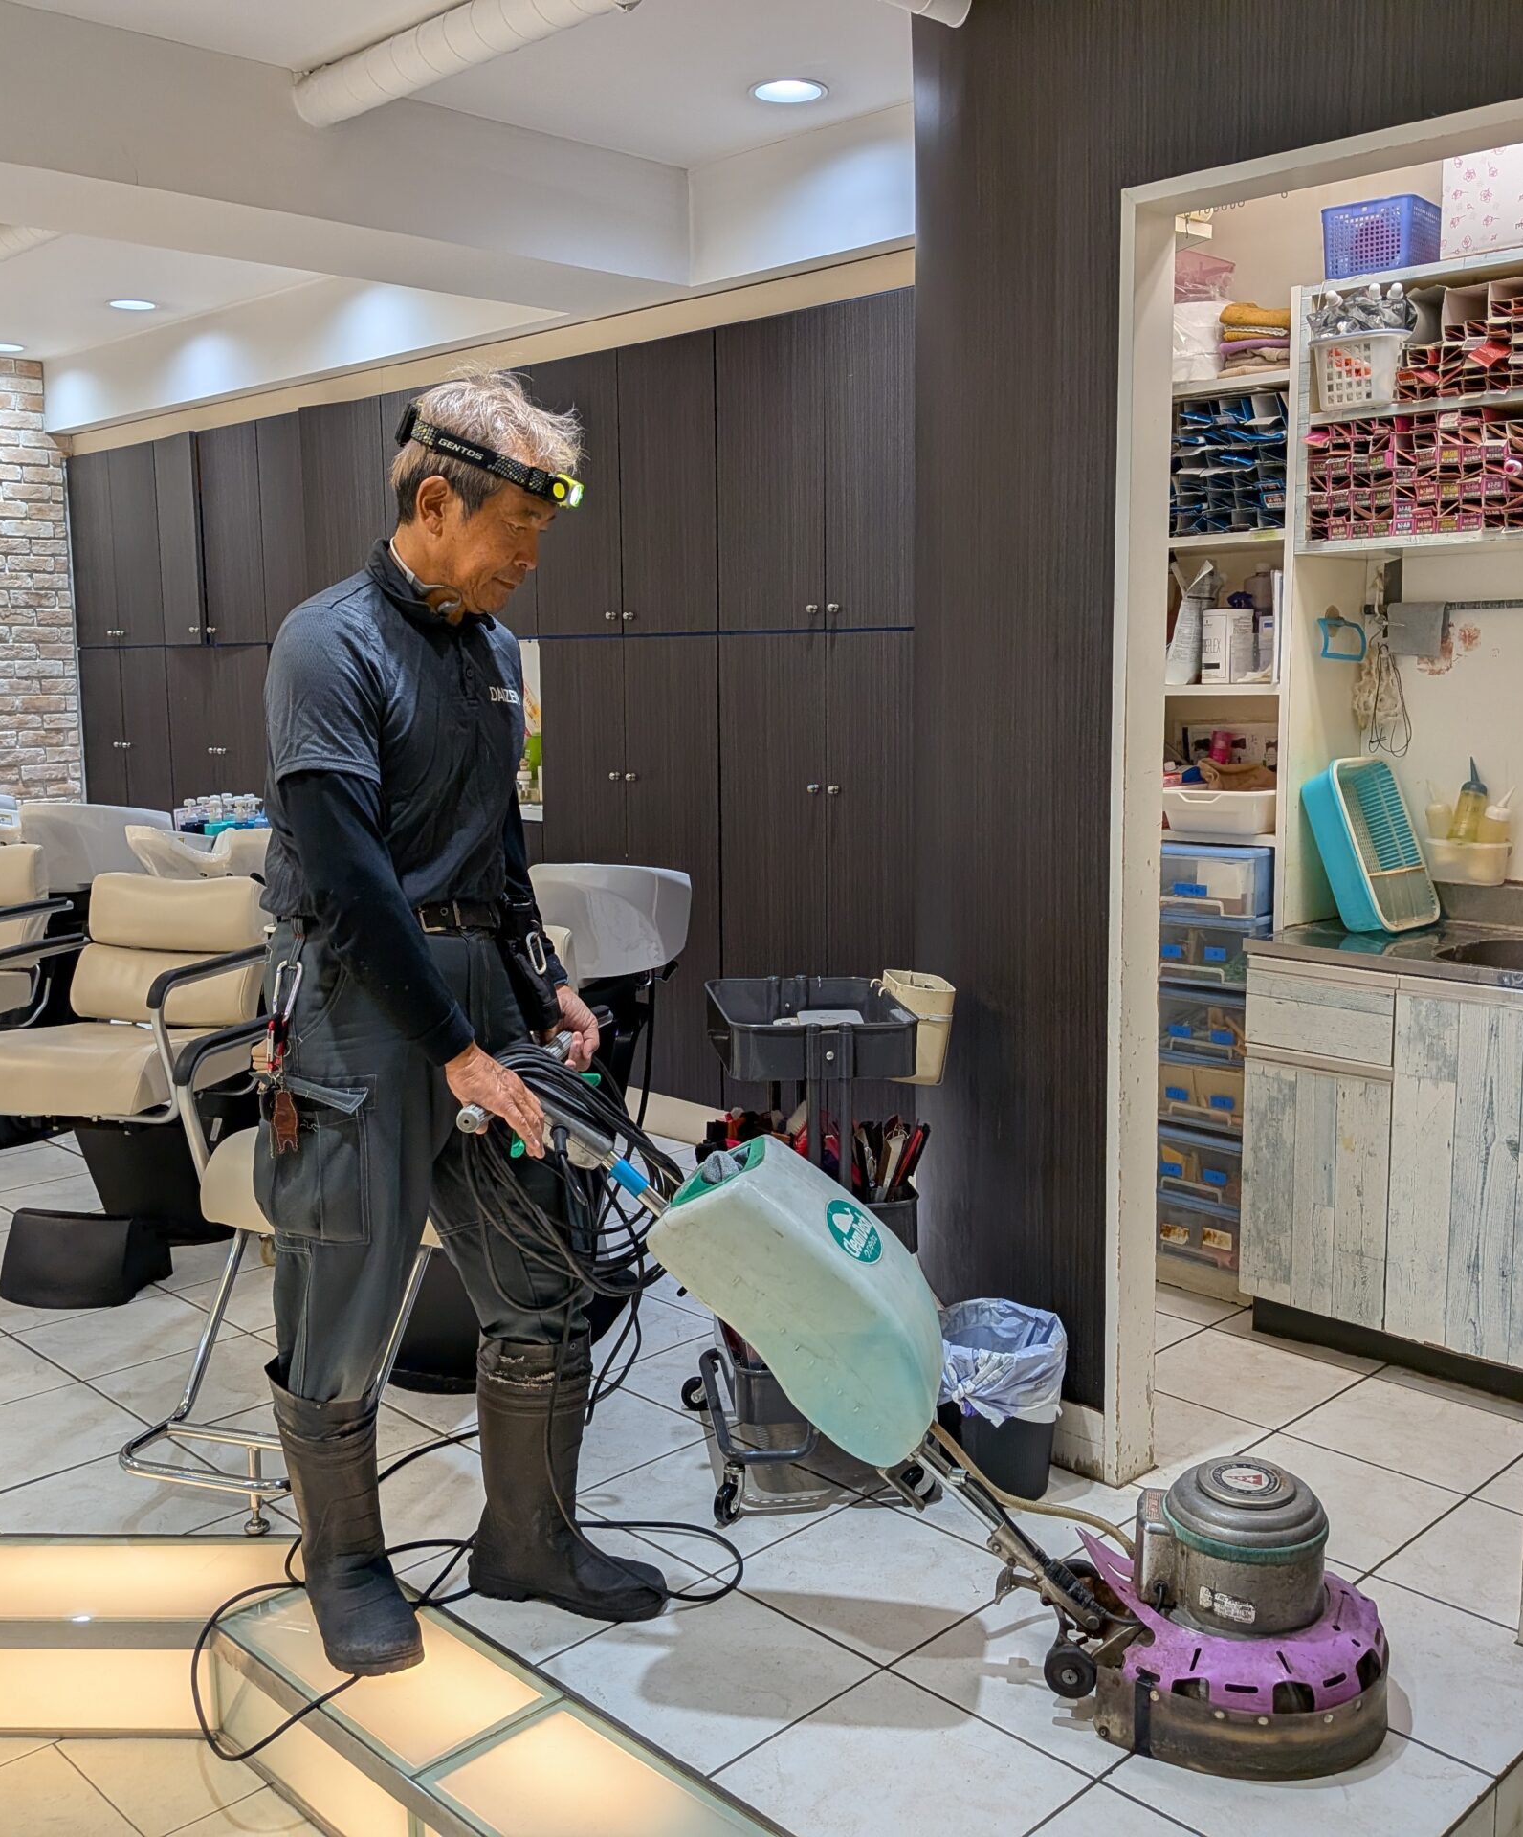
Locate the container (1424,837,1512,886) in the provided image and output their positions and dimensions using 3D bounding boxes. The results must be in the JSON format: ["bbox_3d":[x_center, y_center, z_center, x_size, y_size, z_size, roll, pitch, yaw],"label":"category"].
[{"bbox_3d":[1.442,-0.114,3.464,0.085,0.085,0.150,-8,11,-44],"label":"container"}]

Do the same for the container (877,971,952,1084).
[{"bbox_3d":[0.260,0.182,2.785,0.095,0.165,0.140,-1,7,-6],"label":"container"}]

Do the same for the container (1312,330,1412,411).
[{"bbox_3d":[1.160,-1.021,3.202,0.180,0.135,0.200,7,10,44],"label":"container"}]

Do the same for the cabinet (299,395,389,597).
[{"bbox_3d":[-1.317,-1.352,5.819,0.420,0.800,0.330,6,10,39],"label":"cabinet"}]

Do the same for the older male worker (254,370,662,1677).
[{"bbox_3d":[-0.388,0.143,2.204,0.500,1.650,0.490,4,9,30],"label":"older male worker"}]

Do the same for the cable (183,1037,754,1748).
[{"bbox_3d":[-0.401,0.605,2.376,0.750,0.950,0.620,0,7,0],"label":"cable"}]

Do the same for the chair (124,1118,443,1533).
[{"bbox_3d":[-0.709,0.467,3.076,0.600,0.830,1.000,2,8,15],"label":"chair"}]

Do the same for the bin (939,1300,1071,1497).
[{"bbox_3d":[0.385,0.788,2.761,0.235,0.265,0.235,-8,11,-44],"label":"bin"}]

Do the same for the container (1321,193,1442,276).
[{"bbox_3d":[1.213,-1.275,3.246,0.230,0.130,0.178,-8,11,-44],"label":"container"}]

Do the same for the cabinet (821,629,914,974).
[{"bbox_3d":[0.399,-0.065,4.338,0.320,1.330,0.385,-8,11,-44],"label":"cabinet"}]

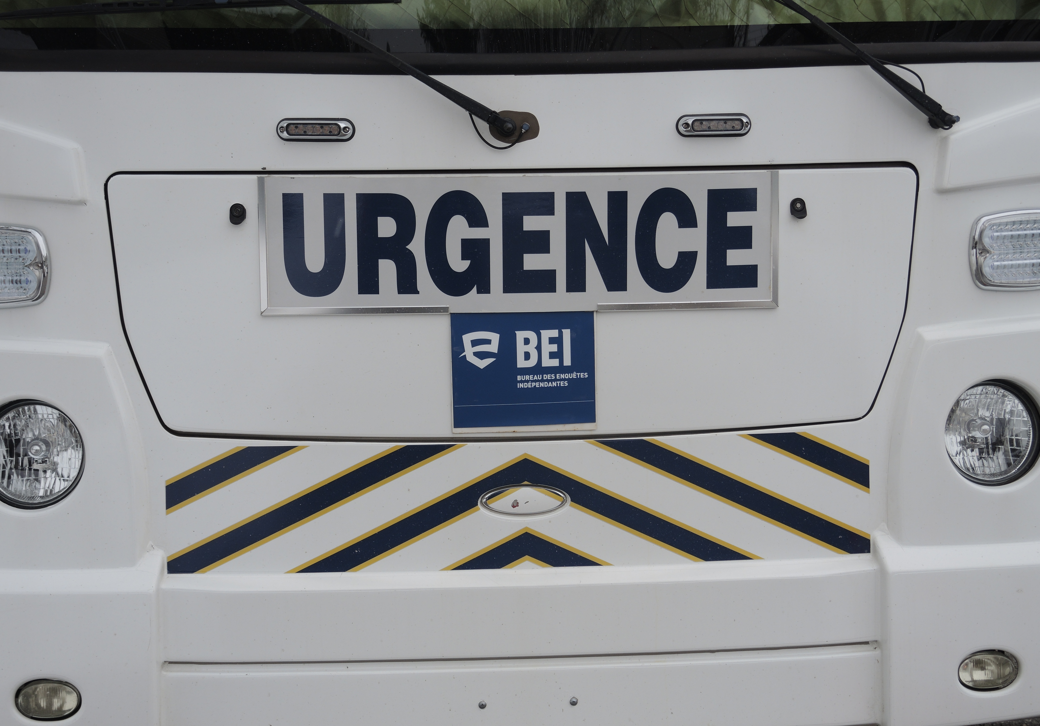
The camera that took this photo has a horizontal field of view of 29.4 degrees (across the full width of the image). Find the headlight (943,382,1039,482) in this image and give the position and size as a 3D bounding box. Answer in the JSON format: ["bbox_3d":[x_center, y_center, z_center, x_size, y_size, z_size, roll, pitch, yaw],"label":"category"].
[{"bbox_3d":[0.846,0.124,3.593,0.178,0.180,0.095,-1,6,-4],"label":"headlight"}]

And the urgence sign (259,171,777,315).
[{"bbox_3d":[0.003,-0.210,3.470,0.912,0.244,0.022,-1,6,-4],"label":"urgence sign"}]

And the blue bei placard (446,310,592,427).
[{"bbox_3d":[0.006,0.016,3.494,0.254,0.213,0.010,-1,6,-4],"label":"blue bei placard"}]

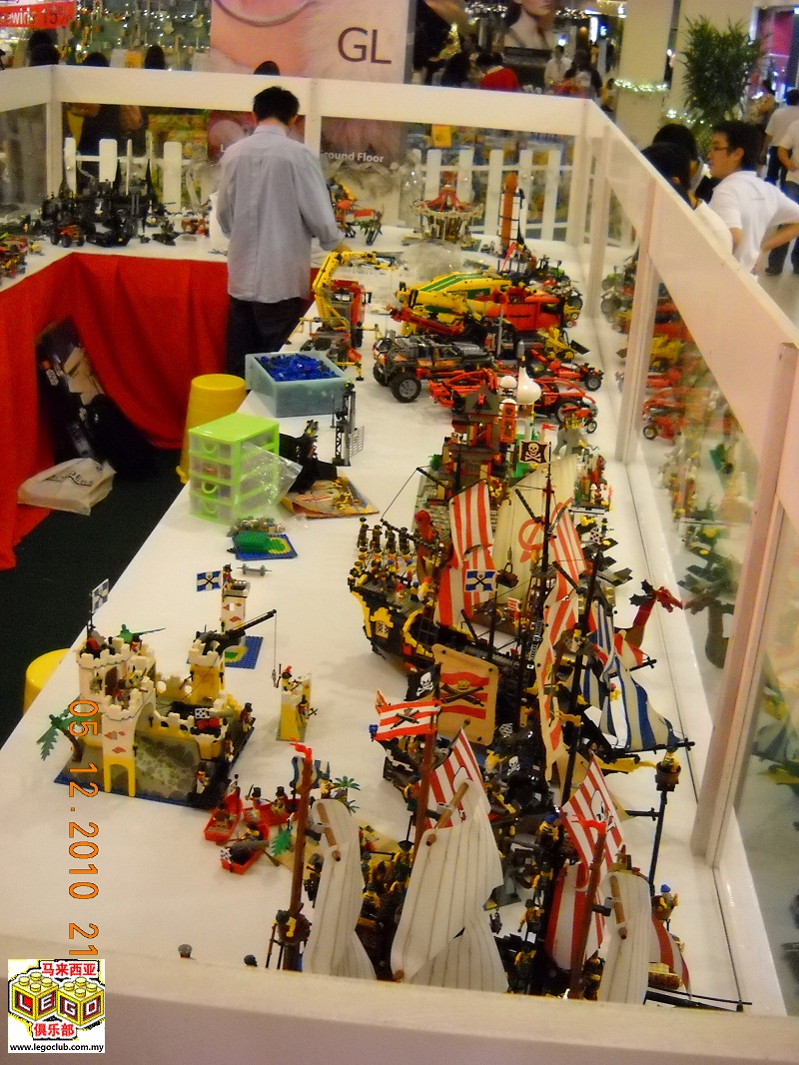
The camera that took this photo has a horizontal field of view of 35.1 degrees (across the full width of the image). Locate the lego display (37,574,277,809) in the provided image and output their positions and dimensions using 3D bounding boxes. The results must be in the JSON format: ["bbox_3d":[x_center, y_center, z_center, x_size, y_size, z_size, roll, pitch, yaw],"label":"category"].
[{"bbox_3d":[-0.384,0.235,2.021,0.305,0.274,0.270,7,23,10],"label":"lego display"}]

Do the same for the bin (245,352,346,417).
[{"bbox_3d":[-0.320,-0.464,3.948,0.250,0.113,0.335,-5,24,-20],"label":"bin"}]

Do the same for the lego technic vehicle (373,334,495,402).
[{"bbox_3d":[0.118,-0.531,4.090,0.365,0.175,0.195,-3,23,-15],"label":"lego technic vehicle"}]

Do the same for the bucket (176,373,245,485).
[{"bbox_3d":[-0.822,-0.484,5.710,0.335,0.400,0.335,3,22,-1],"label":"bucket"}]

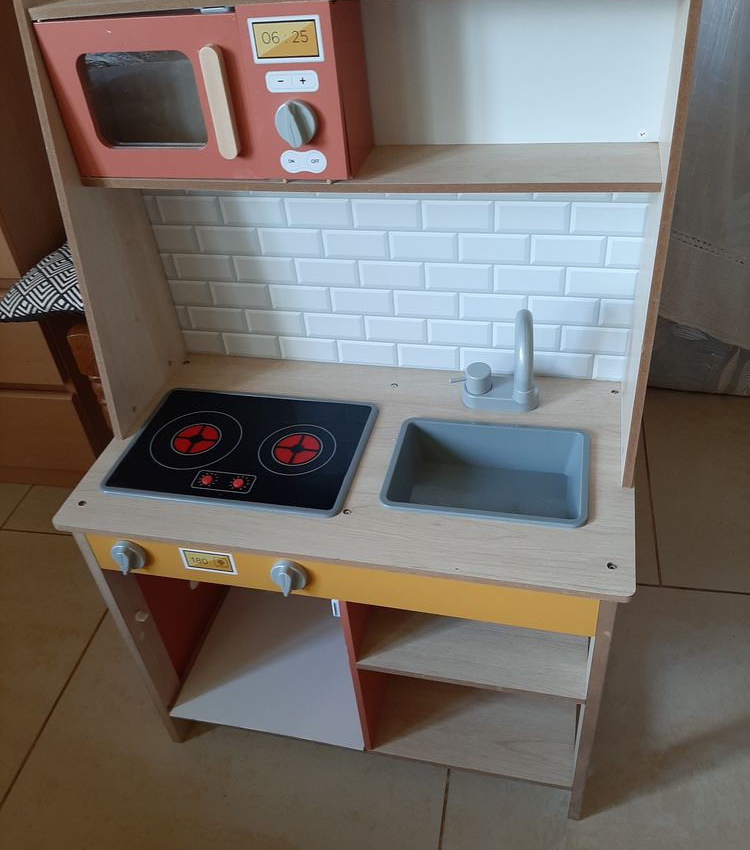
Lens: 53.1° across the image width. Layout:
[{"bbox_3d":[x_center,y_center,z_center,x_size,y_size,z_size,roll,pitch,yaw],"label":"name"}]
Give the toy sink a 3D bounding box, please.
[{"bbox_3d":[0.122,0.066,0.827,0.213,0.056,0.152,5,40,13],"label":"toy sink"}]

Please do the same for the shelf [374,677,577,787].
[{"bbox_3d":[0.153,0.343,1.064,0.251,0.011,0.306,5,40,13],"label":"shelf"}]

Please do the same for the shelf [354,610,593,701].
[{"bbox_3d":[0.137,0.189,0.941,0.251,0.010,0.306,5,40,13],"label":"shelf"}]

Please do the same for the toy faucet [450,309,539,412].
[{"bbox_3d":[0.132,-0.070,0.841,0.108,0.144,0.080,5,40,13],"label":"toy faucet"}]

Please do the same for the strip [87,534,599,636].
[{"bbox_3d":[-0.050,0.152,0.773,0.541,0.071,0.014,5,40,13],"label":"strip"}]

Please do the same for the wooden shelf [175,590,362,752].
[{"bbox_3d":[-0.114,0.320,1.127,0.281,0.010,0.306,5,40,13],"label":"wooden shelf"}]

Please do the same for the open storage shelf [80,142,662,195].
[{"bbox_3d":[-0.017,-0.263,0.764,0.577,0.009,0.103,5,40,13],"label":"open storage shelf"}]

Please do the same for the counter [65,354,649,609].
[{"bbox_3d":[-0.019,0.030,0.858,0.597,0.010,0.331,5,40,13],"label":"counter"}]

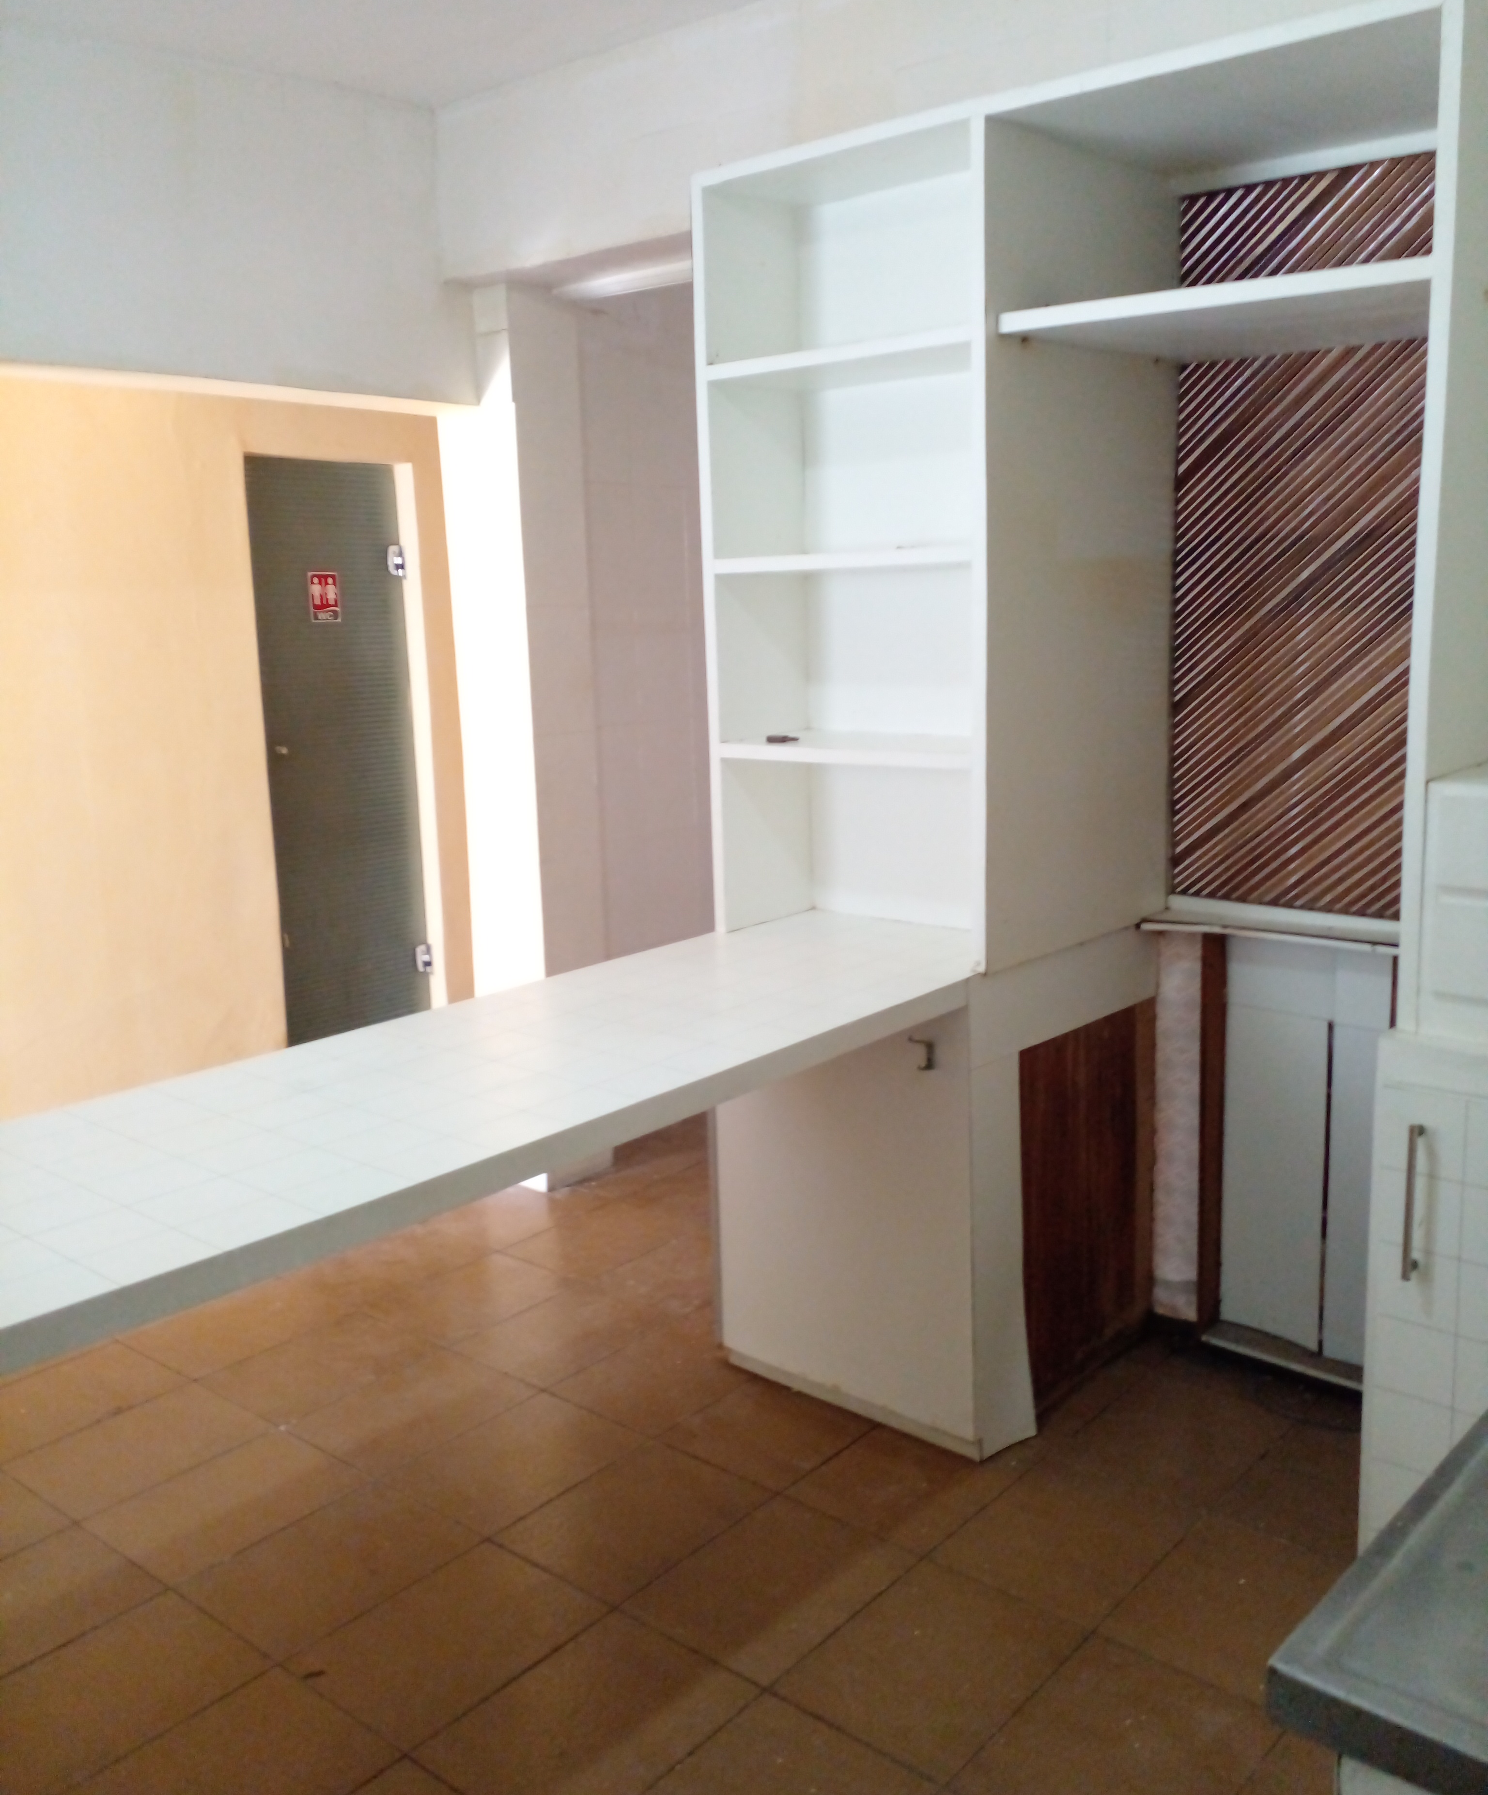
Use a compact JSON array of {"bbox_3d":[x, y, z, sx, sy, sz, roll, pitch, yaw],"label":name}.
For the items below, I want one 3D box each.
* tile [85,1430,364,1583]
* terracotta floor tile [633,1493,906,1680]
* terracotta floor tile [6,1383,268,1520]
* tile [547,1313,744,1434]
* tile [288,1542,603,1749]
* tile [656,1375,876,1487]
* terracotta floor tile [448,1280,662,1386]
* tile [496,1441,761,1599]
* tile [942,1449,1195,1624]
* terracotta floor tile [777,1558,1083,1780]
[{"bbox_3d":[-0.903,1.068,2.727,0.298,0.010,0.399,7,13,40],"label":"tile"},{"bbox_3d":[0.045,1.077,2.434,0.282,0.012,0.384,7,13,40],"label":"terracotta floor tile"},{"bbox_3d":[-1.129,1.025,2.897,0.282,0.012,0.384,7,13,40],"label":"terracotta floor tile"},{"bbox_3d":[-0.156,0.973,3.138,0.298,0.010,0.399,7,13,40],"label":"tile"},{"bbox_3d":[-0.443,1.125,2.344,0.298,0.010,0.399,7,13,40],"label":"tile"},{"bbox_3d":[0.074,1.001,2.946,0.298,0.010,0.399,7,13,40],"label":"tile"},{"bbox_3d":[-0.386,0.945,3.330,0.298,0.010,0.399,7,13,40],"label":"terracotta floor tile"},{"bbox_3d":[-0.184,1.049,2.625,0.282,0.012,0.384,7,13,40],"label":"tile"},{"bbox_3d":[0.532,1.045,2.544,0.282,0.012,0.384,7,13,40],"label":"tile"},{"bbox_3d":[0.275,1.119,2.262,0.298,0.010,0.399,7,13,40],"label":"terracotta floor tile"}]

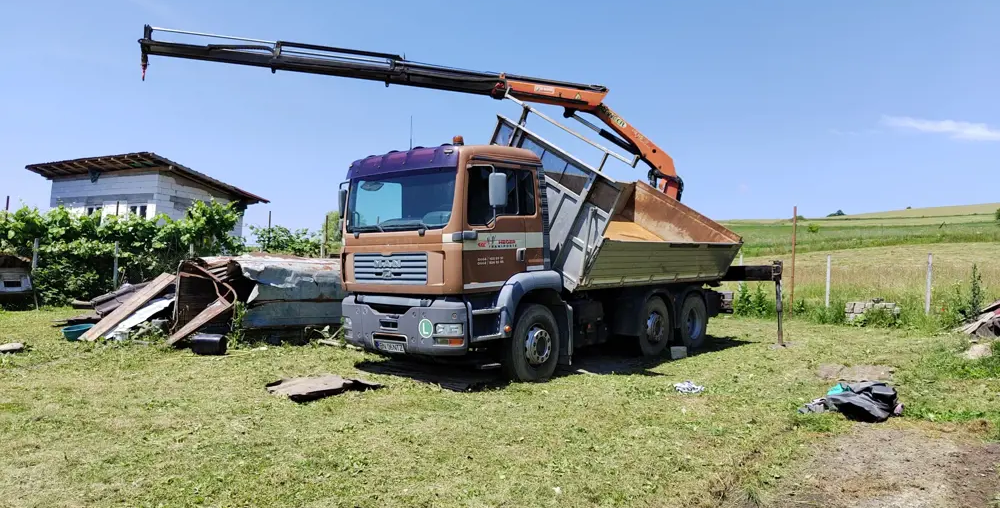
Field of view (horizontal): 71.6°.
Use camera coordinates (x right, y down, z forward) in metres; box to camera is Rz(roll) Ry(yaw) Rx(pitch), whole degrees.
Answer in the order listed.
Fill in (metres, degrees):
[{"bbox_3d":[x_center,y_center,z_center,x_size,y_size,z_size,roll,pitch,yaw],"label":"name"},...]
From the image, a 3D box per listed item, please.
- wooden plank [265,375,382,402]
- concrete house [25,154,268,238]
[{"bbox_3d":[-2.280,1.700,9.000,1.280,0.100,0.770,1,-1,-36],"label":"wooden plank"},{"bbox_3d":[-14.830,-1.151,29.151,7.867,4.700,5.581,1,-4,27],"label":"concrete house"}]

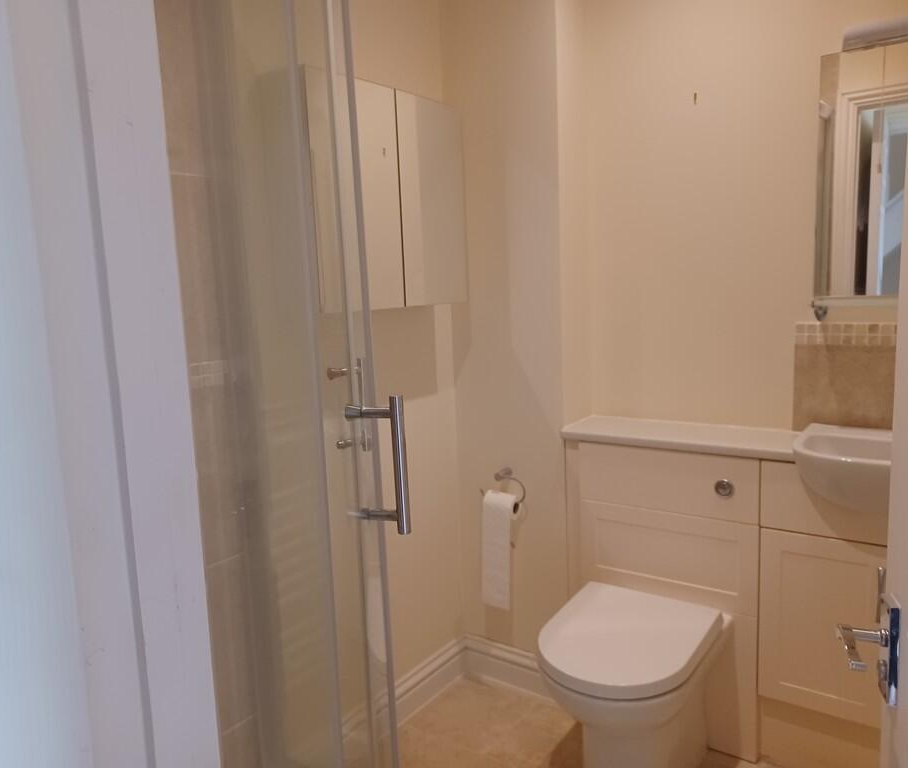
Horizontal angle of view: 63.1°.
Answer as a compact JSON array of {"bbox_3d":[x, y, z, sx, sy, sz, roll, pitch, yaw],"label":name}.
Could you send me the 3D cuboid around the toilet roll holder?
[{"bbox_3d":[0.161,0.322,2.278,0.164,0.112,0.070,3,9,35],"label":"toilet roll holder"}]

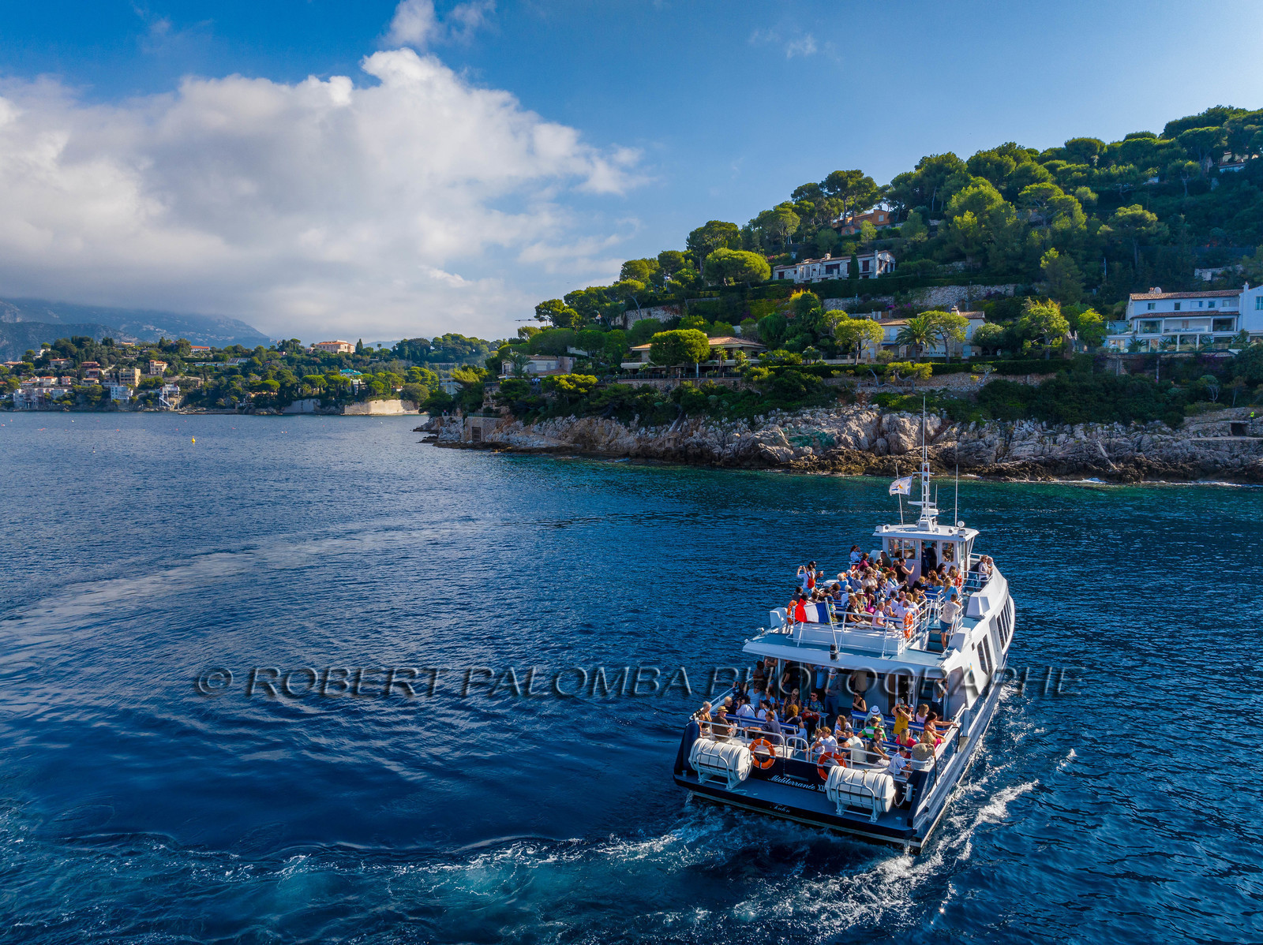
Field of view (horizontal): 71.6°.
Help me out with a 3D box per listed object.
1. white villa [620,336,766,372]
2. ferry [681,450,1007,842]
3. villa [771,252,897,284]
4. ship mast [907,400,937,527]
[{"bbox_3d":[11.500,-21.100,158.800,23.000,7.000,11.500,3,6,30],"label":"white villa"},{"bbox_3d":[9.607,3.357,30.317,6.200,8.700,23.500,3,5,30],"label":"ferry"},{"bbox_3d":[42.400,-42.600,183.000,22.100,6.500,11.000,3,6,35],"label":"villa"},{"bbox_3d":[10.990,-0.350,33.100,0.950,4.800,0.900,2,6,31],"label":"ship mast"}]

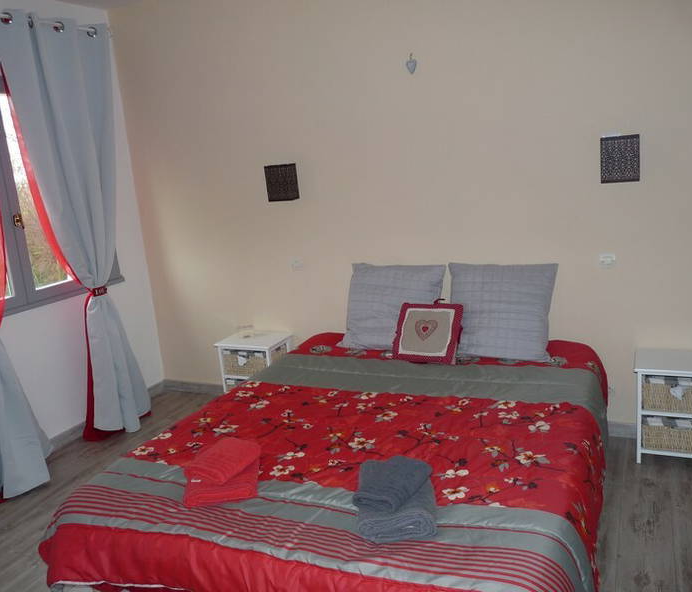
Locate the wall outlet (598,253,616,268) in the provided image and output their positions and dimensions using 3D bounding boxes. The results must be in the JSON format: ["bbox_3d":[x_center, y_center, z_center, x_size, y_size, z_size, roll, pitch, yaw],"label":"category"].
[{"bbox_3d":[1.260,-0.171,2.973,0.078,0.074,0.025,1,14,25],"label":"wall outlet"}]

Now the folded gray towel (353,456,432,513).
[{"bbox_3d":[0.135,0.522,1.729,0.150,0.050,0.220,2,15,30],"label":"folded gray towel"}]

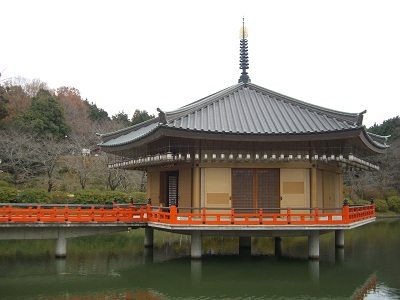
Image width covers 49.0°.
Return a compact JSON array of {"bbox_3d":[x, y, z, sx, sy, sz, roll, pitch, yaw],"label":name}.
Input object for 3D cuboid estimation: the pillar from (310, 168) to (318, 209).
[{"bbox_3d":[4.783,1.710,18.390,0.290,2.210,0.290,0,-6,0],"label":"pillar"}]

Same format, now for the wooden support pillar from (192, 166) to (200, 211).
[{"bbox_3d":[-0.138,1.709,18.374,0.290,2.208,0.290,0,-6,0],"label":"wooden support pillar"}]

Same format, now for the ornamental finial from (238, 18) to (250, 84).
[{"bbox_3d":[2.337,-5.338,23.372,0.613,3.780,0.613,0,-6,0],"label":"ornamental finial"}]

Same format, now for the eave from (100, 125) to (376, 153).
[{"bbox_3d":[2.311,0.043,22.819,15.052,0.646,13.035,0,-6,0],"label":"eave"}]

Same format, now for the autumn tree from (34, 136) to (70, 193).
[{"bbox_3d":[-16.995,1.630,50.087,4.676,6.856,4.800,0,-6,0],"label":"autumn tree"}]

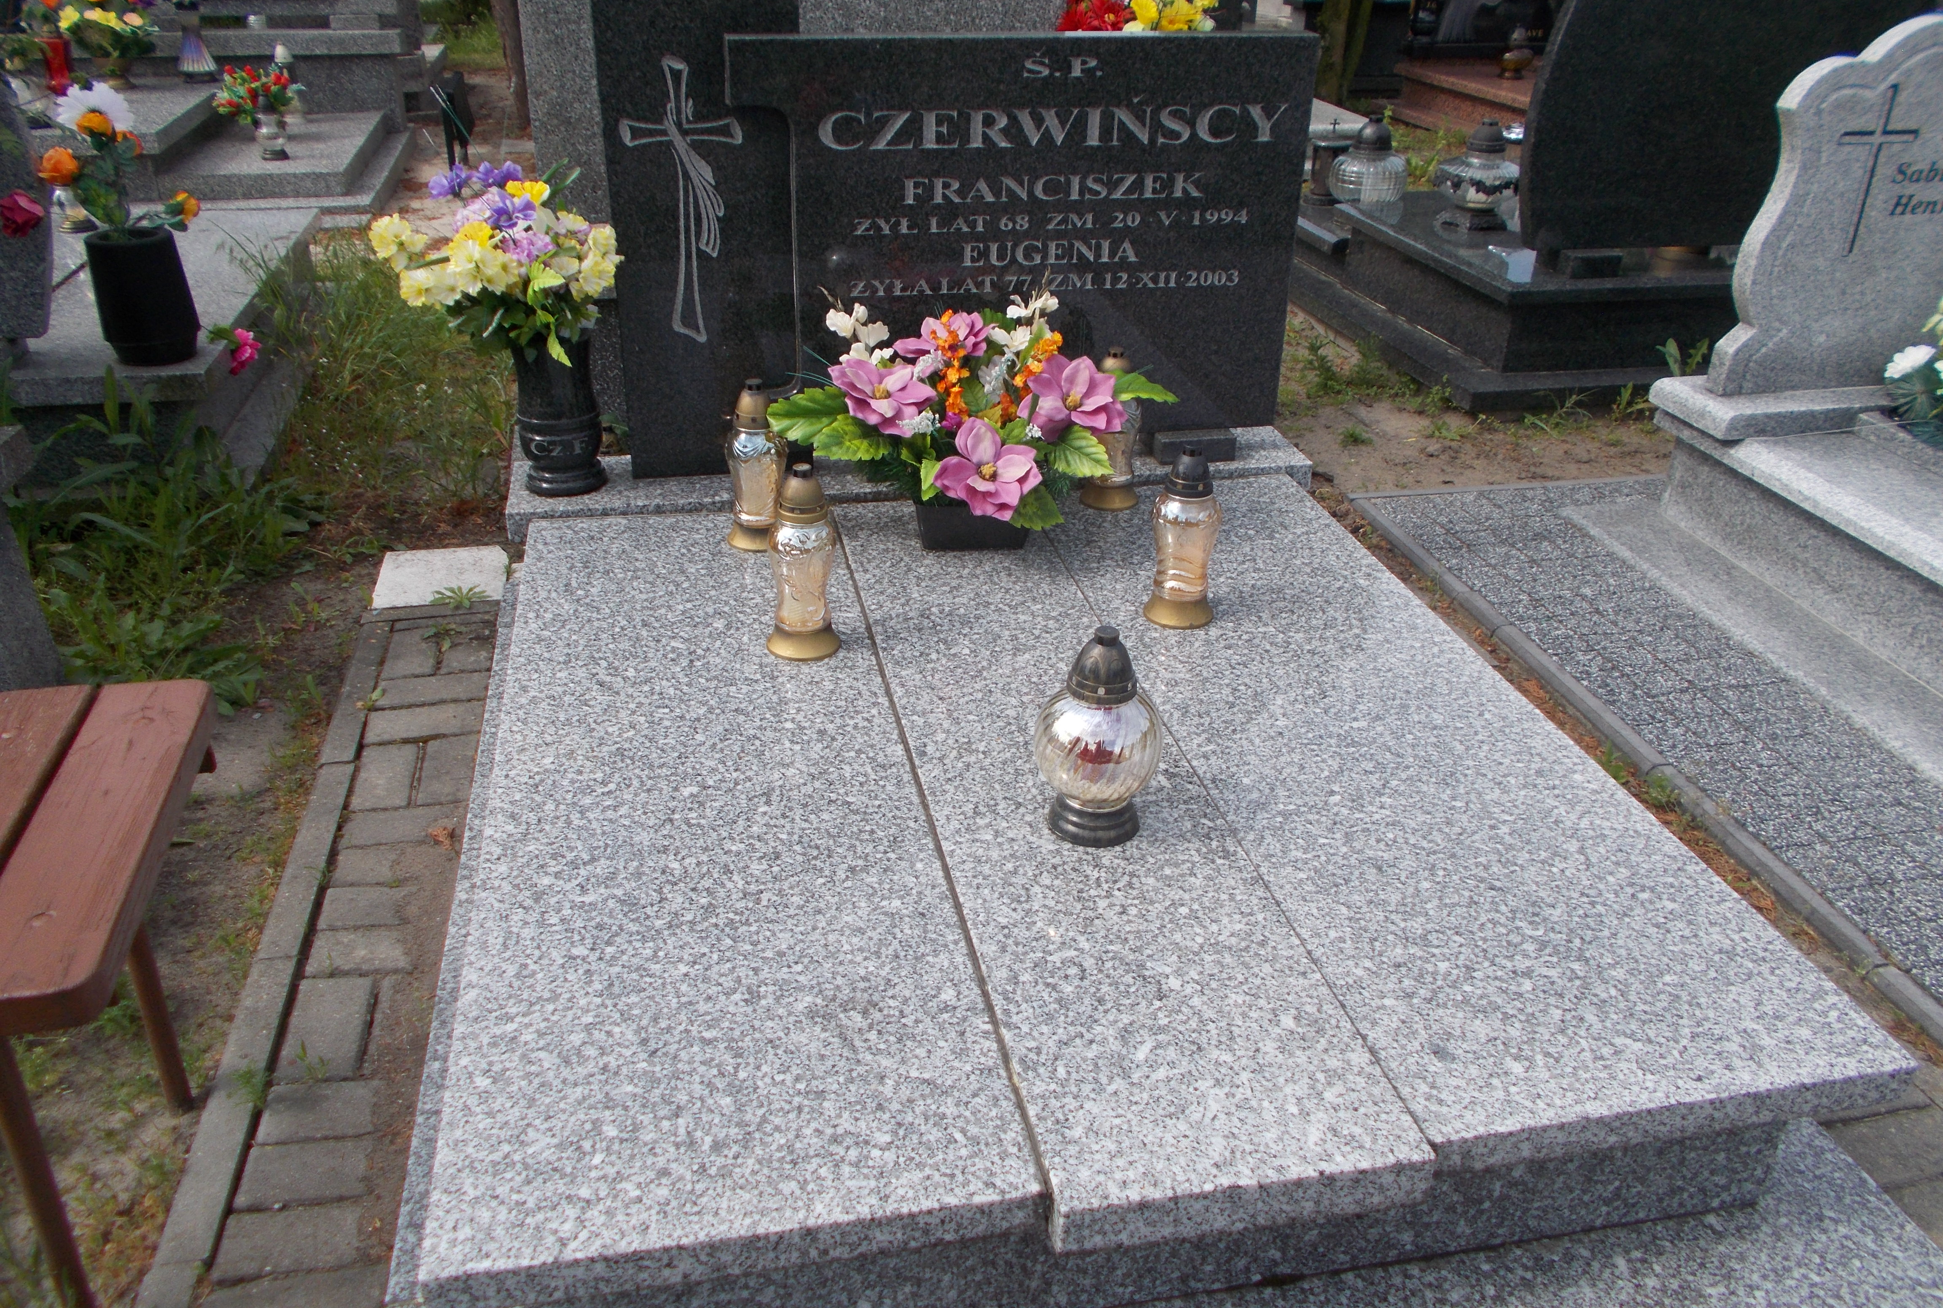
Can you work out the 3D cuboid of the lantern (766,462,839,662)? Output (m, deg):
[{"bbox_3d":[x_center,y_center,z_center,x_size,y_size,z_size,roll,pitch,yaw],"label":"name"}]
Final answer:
[{"bbox_3d":[-0.244,-0.135,2.098,0.109,0.272,0.109,-4,27,-11],"label":"lantern"}]

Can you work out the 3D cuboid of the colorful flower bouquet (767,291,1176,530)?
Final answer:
[{"bbox_3d":[0.003,-0.390,2.444,0.660,0.400,0.380,-4,27,-11],"label":"colorful flower bouquet"}]

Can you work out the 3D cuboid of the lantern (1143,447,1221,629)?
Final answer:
[{"bbox_3d":[0.327,-0.179,2.205,0.113,0.257,0.113,-4,27,-11],"label":"lantern"}]

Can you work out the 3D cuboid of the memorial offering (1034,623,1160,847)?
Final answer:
[{"bbox_3d":[0.153,0.087,1.709,0.148,0.262,0.148,1,27,0],"label":"memorial offering"}]

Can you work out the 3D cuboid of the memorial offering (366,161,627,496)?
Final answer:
[{"bbox_3d":[-0.803,-0.543,2.515,0.430,0.550,0.360,-4,27,-11],"label":"memorial offering"}]

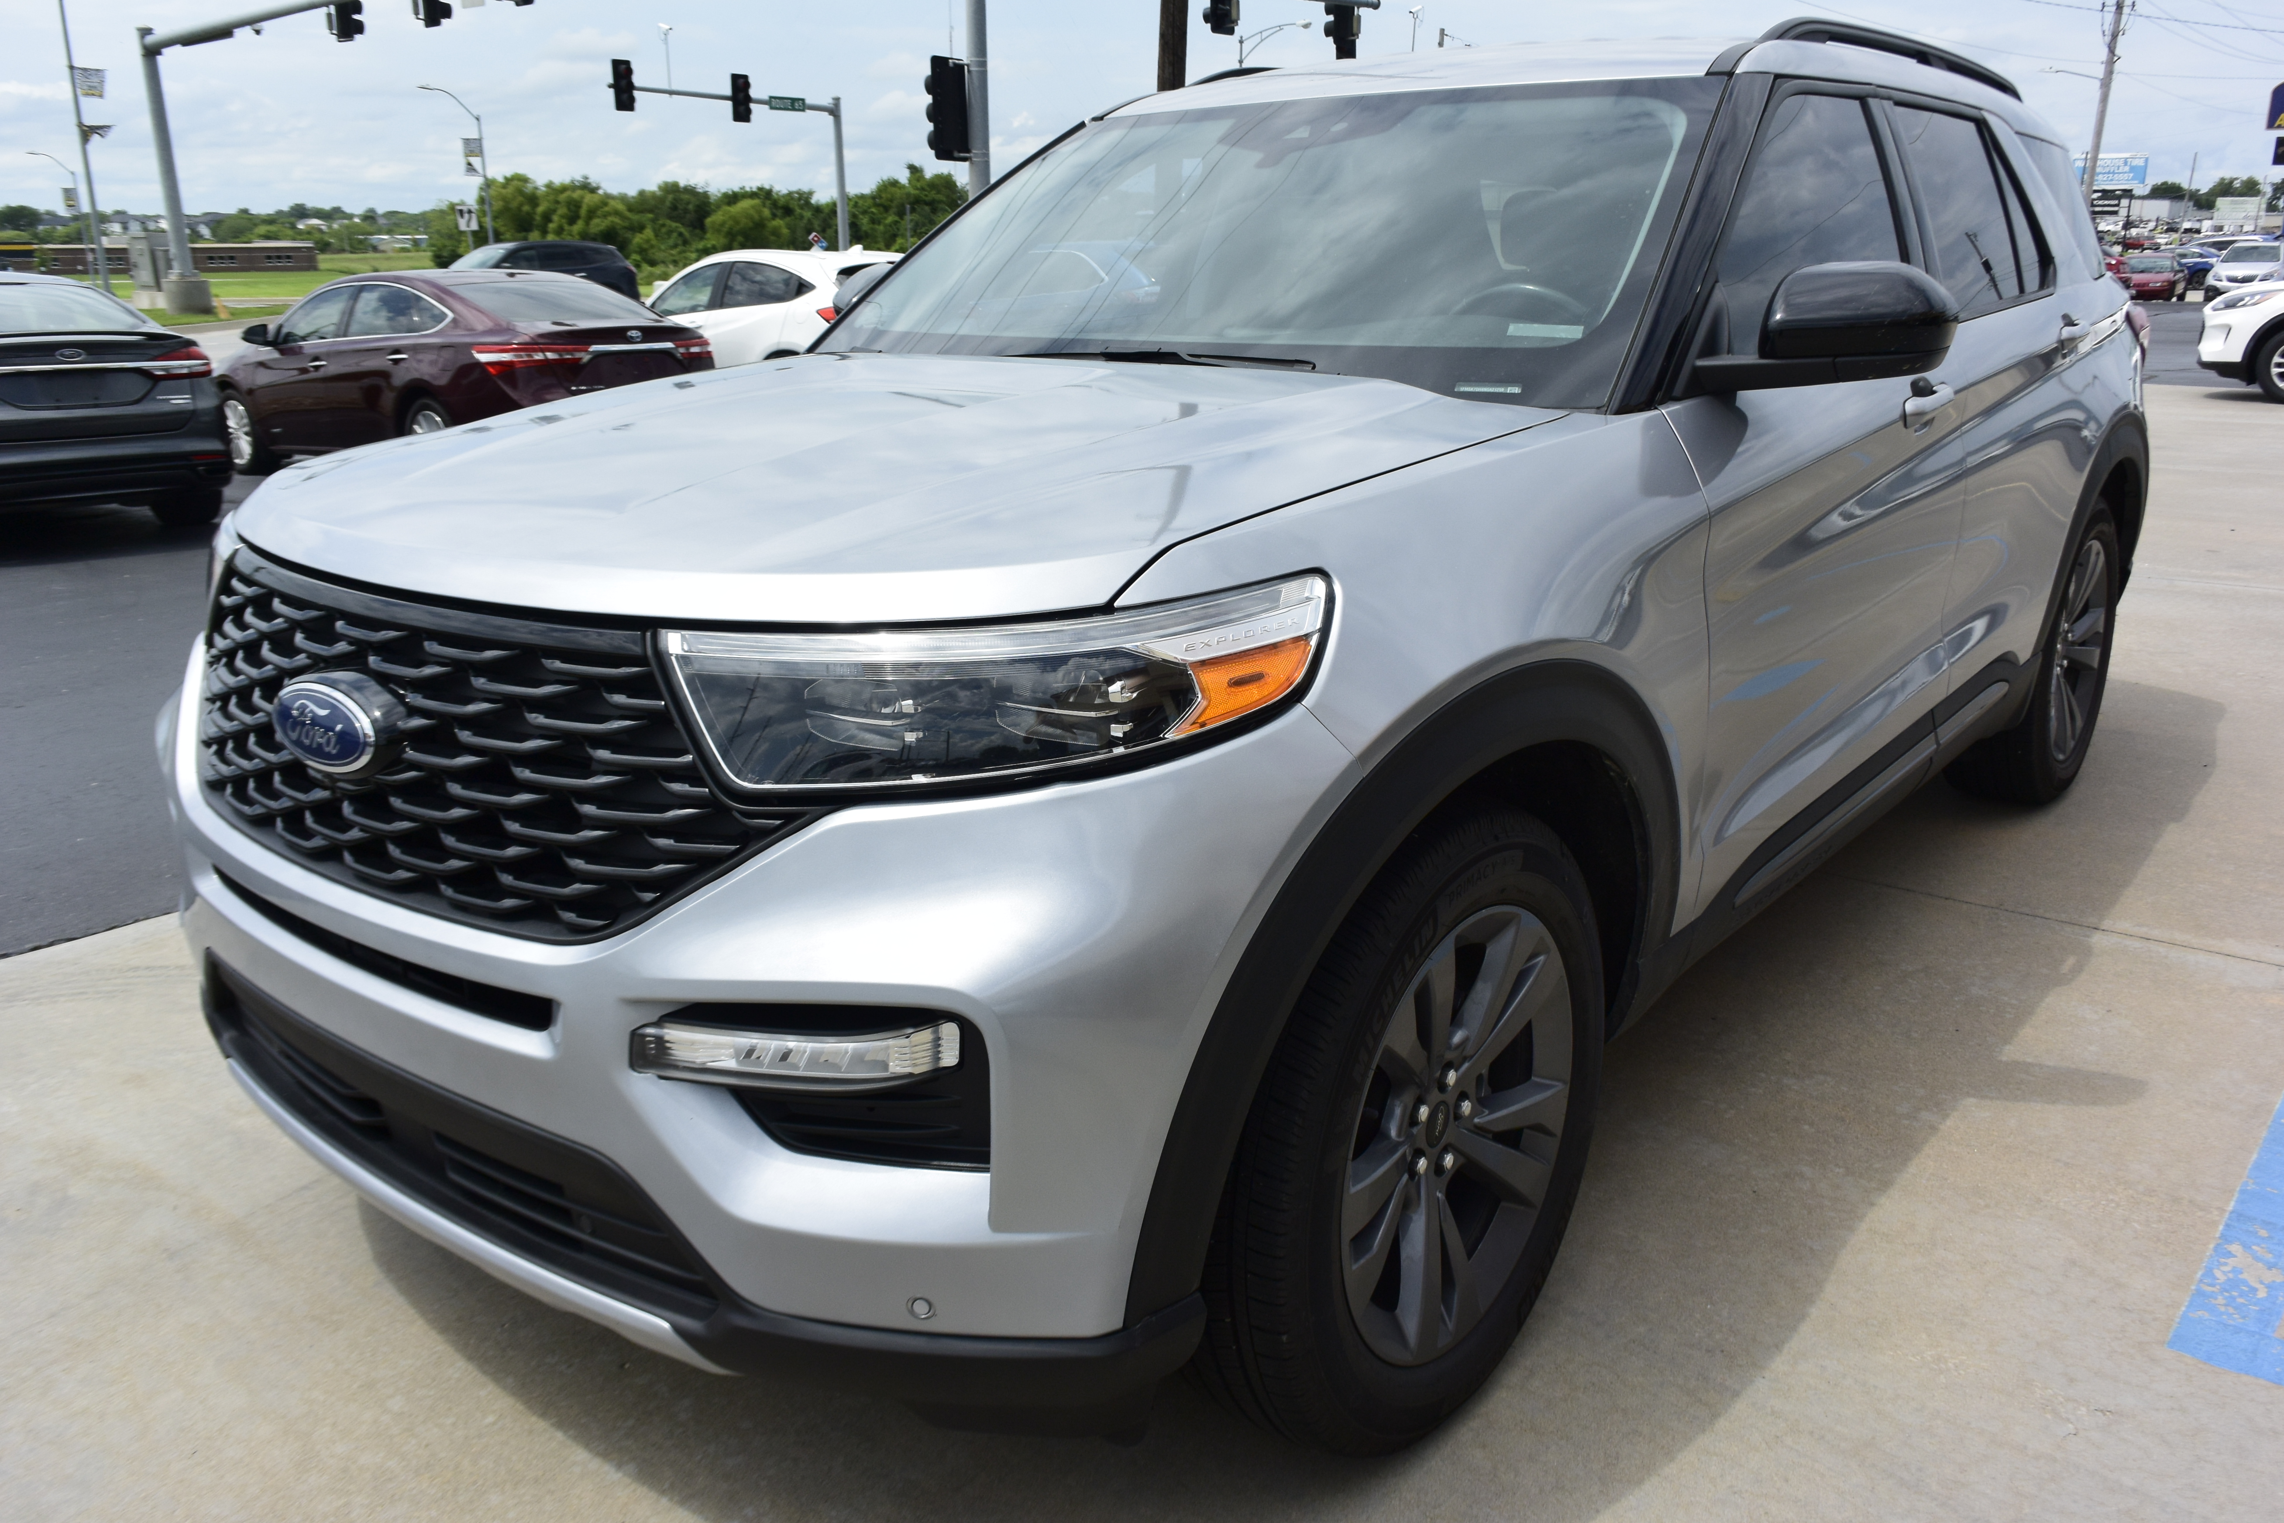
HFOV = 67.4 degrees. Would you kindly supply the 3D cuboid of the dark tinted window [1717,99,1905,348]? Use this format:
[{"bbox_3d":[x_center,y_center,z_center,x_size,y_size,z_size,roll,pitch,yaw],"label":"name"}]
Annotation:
[{"bbox_3d":[0.996,-0.825,2.591,0.060,0.410,0.850,-10,7,42],"label":"dark tinted window"}]

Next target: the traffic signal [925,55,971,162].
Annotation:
[{"bbox_3d":[-2.610,-8.825,23.200,0.450,1.310,0.600,16,23,43],"label":"traffic signal"}]

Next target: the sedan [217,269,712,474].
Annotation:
[{"bbox_3d":[-5.150,-2.830,12.540,4.950,1.460,1.840,13,21,37],"label":"sedan"}]

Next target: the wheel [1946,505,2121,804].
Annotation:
[{"bbox_3d":[2.224,-0.293,4.277,0.260,0.775,0.780,12,21,38],"label":"wheel"}]

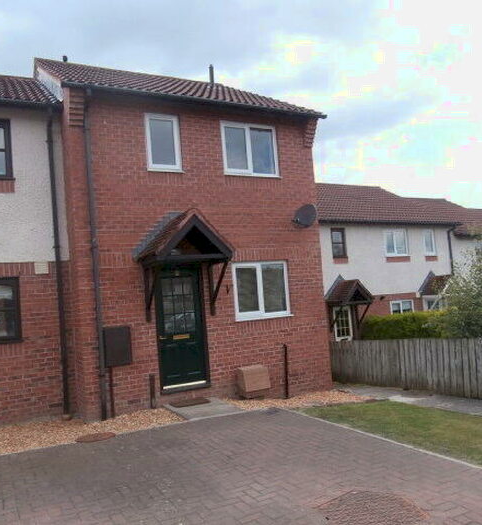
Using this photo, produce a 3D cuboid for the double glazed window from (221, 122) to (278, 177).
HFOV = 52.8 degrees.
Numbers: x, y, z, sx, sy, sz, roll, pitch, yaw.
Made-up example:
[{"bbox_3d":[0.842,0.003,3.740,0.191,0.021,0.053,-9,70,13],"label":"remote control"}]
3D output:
[{"bbox_3d":[0.193,-2.113,9.091,1.170,1.000,0.100,-3,-3,-27],"label":"double glazed window"}]

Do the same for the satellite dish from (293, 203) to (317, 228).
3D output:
[{"bbox_3d":[1.218,-0.869,9.137,0.430,0.440,0.300,-6,-4,36],"label":"satellite dish"}]

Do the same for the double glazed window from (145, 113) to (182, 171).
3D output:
[{"bbox_3d":[-1.318,-2.047,8.304,0.620,1.000,0.100,-3,-3,-27],"label":"double glazed window"}]

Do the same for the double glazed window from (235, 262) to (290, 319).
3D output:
[{"bbox_3d":[0.403,0.519,8.966,1.170,1.040,0.100,-3,-3,-27],"label":"double glazed window"}]

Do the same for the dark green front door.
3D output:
[{"bbox_3d":[-1.000,1.091,8.247,0.830,2.020,0.090,-3,-3,-27],"label":"dark green front door"}]

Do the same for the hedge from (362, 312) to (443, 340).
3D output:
[{"bbox_3d":[4.900,2.476,14.650,0.850,1.750,3.100,-3,-3,-27],"label":"hedge"}]

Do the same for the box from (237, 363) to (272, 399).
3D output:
[{"bbox_3d":[0.259,2.081,8.516,0.480,0.500,0.320,-3,-3,-27],"label":"box"}]

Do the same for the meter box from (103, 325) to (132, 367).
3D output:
[{"bbox_3d":[-1.912,1.312,7.576,0.410,0.610,0.170,-3,-3,-27],"label":"meter box"}]

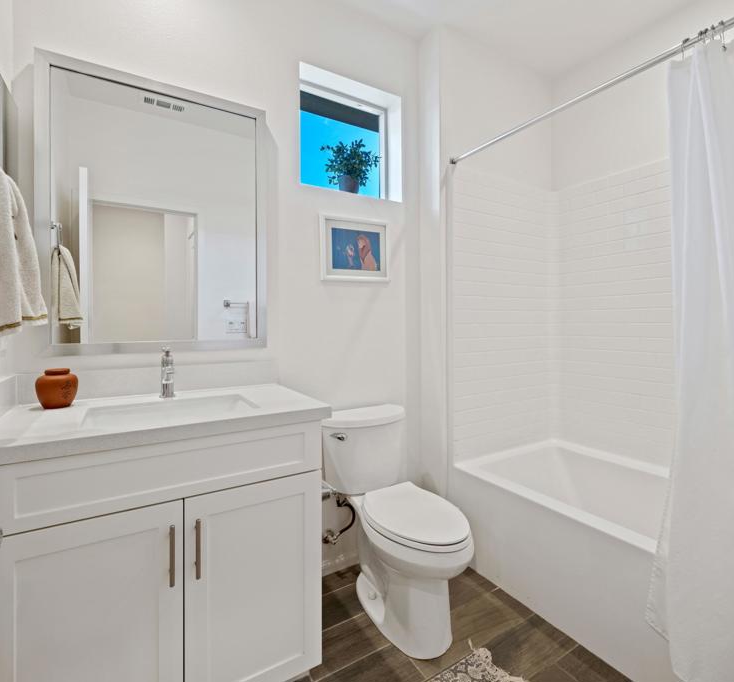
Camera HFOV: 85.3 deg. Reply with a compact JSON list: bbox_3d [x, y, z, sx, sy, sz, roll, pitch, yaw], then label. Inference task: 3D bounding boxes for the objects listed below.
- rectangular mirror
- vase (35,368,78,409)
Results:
[{"bbox_3d":[-0.773,-0.472,1.532,0.781,1.033,0.035,-1,2,-31],"label":"rectangular mirror"},{"bbox_3d":[-1.015,0.156,1.303,0.108,0.112,0.108,-1,2,-31],"label":"vase"}]

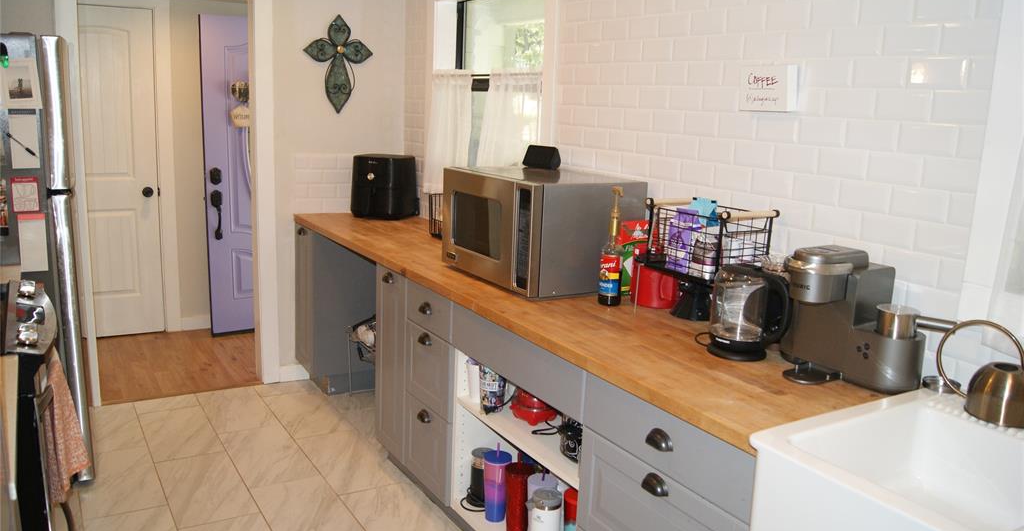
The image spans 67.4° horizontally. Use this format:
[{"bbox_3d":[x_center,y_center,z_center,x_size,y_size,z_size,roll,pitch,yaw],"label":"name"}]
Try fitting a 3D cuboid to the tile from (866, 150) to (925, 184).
[{"bbox_3d":[0.982,-0.252,1.966,0.009,0.076,0.152,-7,15,-32],"label":"tile"}]

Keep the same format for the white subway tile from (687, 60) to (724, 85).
[{"bbox_3d":[0.615,-0.610,2.453,0.009,0.076,0.150,-5,14,-32],"label":"white subway tile"}]

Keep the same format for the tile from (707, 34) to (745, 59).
[{"bbox_3d":[0.655,-0.671,2.353,0.009,0.075,0.150,-5,14,-31],"label":"tile"}]

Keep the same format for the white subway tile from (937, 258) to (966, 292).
[{"bbox_3d":[1.040,0.024,1.815,0.010,0.076,0.065,-5,14,-32],"label":"white subway tile"}]

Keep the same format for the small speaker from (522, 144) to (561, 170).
[{"bbox_3d":[0.119,-0.441,3.122,0.148,0.086,0.073,13,16,42],"label":"small speaker"}]

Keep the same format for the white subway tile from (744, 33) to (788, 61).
[{"bbox_3d":[0.732,-0.637,2.231,0.010,0.076,0.152,-5,14,-32],"label":"white subway tile"}]

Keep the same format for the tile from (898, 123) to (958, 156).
[{"bbox_3d":[1.016,-0.310,1.877,0.010,0.077,0.151,-6,15,-32],"label":"tile"}]

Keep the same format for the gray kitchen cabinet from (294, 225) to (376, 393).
[{"bbox_3d":[-0.870,0.205,4.388,0.620,0.890,0.320,-5,14,-32],"label":"gray kitchen cabinet"}]

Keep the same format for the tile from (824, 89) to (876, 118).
[{"bbox_3d":[0.892,-0.427,2.030,0.010,0.079,0.153,-5,14,-32],"label":"tile"}]

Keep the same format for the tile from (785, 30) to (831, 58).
[{"bbox_3d":[0.827,-0.618,2.148,0.009,0.076,0.152,-7,15,-32],"label":"tile"}]

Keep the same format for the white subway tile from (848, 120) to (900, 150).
[{"bbox_3d":[0.924,-0.334,1.957,0.009,0.075,0.150,-5,14,-31],"label":"white subway tile"}]

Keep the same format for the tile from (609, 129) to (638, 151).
[{"bbox_3d":[0.407,-0.457,2.811,0.009,0.076,0.150,-5,14,-32],"label":"tile"}]

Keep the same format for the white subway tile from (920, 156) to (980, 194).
[{"bbox_3d":[1.050,-0.220,1.837,0.010,0.077,0.137,-6,15,-32],"label":"white subway tile"}]

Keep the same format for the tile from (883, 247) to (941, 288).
[{"bbox_3d":[0.989,0.005,1.901,0.009,0.075,0.150,-5,14,-31],"label":"tile"}]

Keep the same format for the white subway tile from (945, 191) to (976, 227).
[{"bbox_3d":[1.067,-0.137,1.824,0.010,0.077,0.065,-6,15,-32],"label":"white subway tile"}]

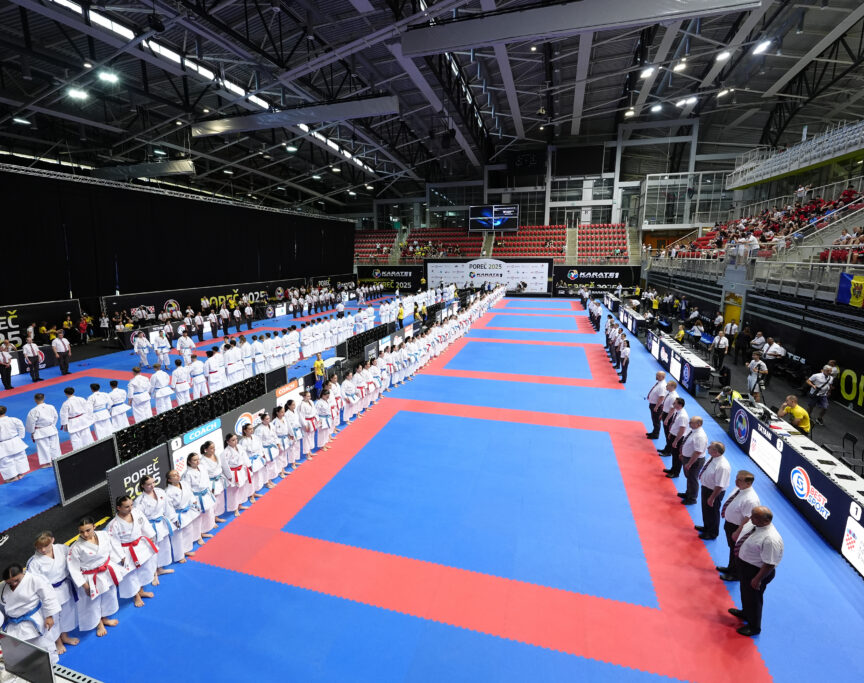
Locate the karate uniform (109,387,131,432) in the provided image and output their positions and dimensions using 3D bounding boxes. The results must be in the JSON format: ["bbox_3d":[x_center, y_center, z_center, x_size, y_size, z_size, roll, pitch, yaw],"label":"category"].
[{"bbox_3d":[-8.751,1.900,11.167,0.362,1.247,0.523,3,12,17],"label":"karate uniform"}]

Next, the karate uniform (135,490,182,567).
[{"bbox_3d":[-4.151,2.856,6.103,0.364,1.270,0.529,3,12,17],"label":"karate uniform"}]

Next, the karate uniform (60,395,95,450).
[{"bbox_3d":[-8.811,2.081,9.916,0.364,1.414,0.602,3,12,17],"label":"karate uniform"}]

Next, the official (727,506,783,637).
[{"bbox_3d":[4.176,2.892,5.066,0.479,1.714,0.541,3,12,17],"label":"official"}]

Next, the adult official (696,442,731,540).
[{"bbox_3d":[4.830,2.514,6.806,0.425,1.712,0.527,3,12,17],"label":"adult official"}]

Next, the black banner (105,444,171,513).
[{"bbox_3d":[-5.672,2.720,7.820,0.051,1.040,1.212,3,12,17],"label":"black banner"}]

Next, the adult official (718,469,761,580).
[{"bbox_3d":[4.501,2.654,5.828,0.424,1.706,0.548,3,12,17],"label":"adult official"}]

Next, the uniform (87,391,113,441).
[{"bbox_3d":[-8.888,1.972,10.720,0.382,1.268,0.563,3,12,17],"label":"uniform"}]

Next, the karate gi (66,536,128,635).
[{"bbox_3d":[-4.308,3.070,5.144,0.364,1.245,0.589,3,12,17],"label":"karate gi"}]

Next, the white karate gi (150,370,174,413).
[{"bbox_3d":[-8.373,1.566,12.376,0.382,1.388,0.563,3,12,17],"label":"white karate gi"}]

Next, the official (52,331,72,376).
[{"bbox_3d":[-15.650,0.502,16.909,0.360,1.810,0.540,3,12,17],"label":"official"}]

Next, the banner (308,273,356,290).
[{"bbox_3d":[-12.175,-7.022,51.053,0.102,2.754,10.812,3,12,17],"label":"banner"}]

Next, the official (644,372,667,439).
[{"bbox_3d":[5.966,1.677,10.562,0.439,1.816,0.530,3,12,17],"label":"official"}]

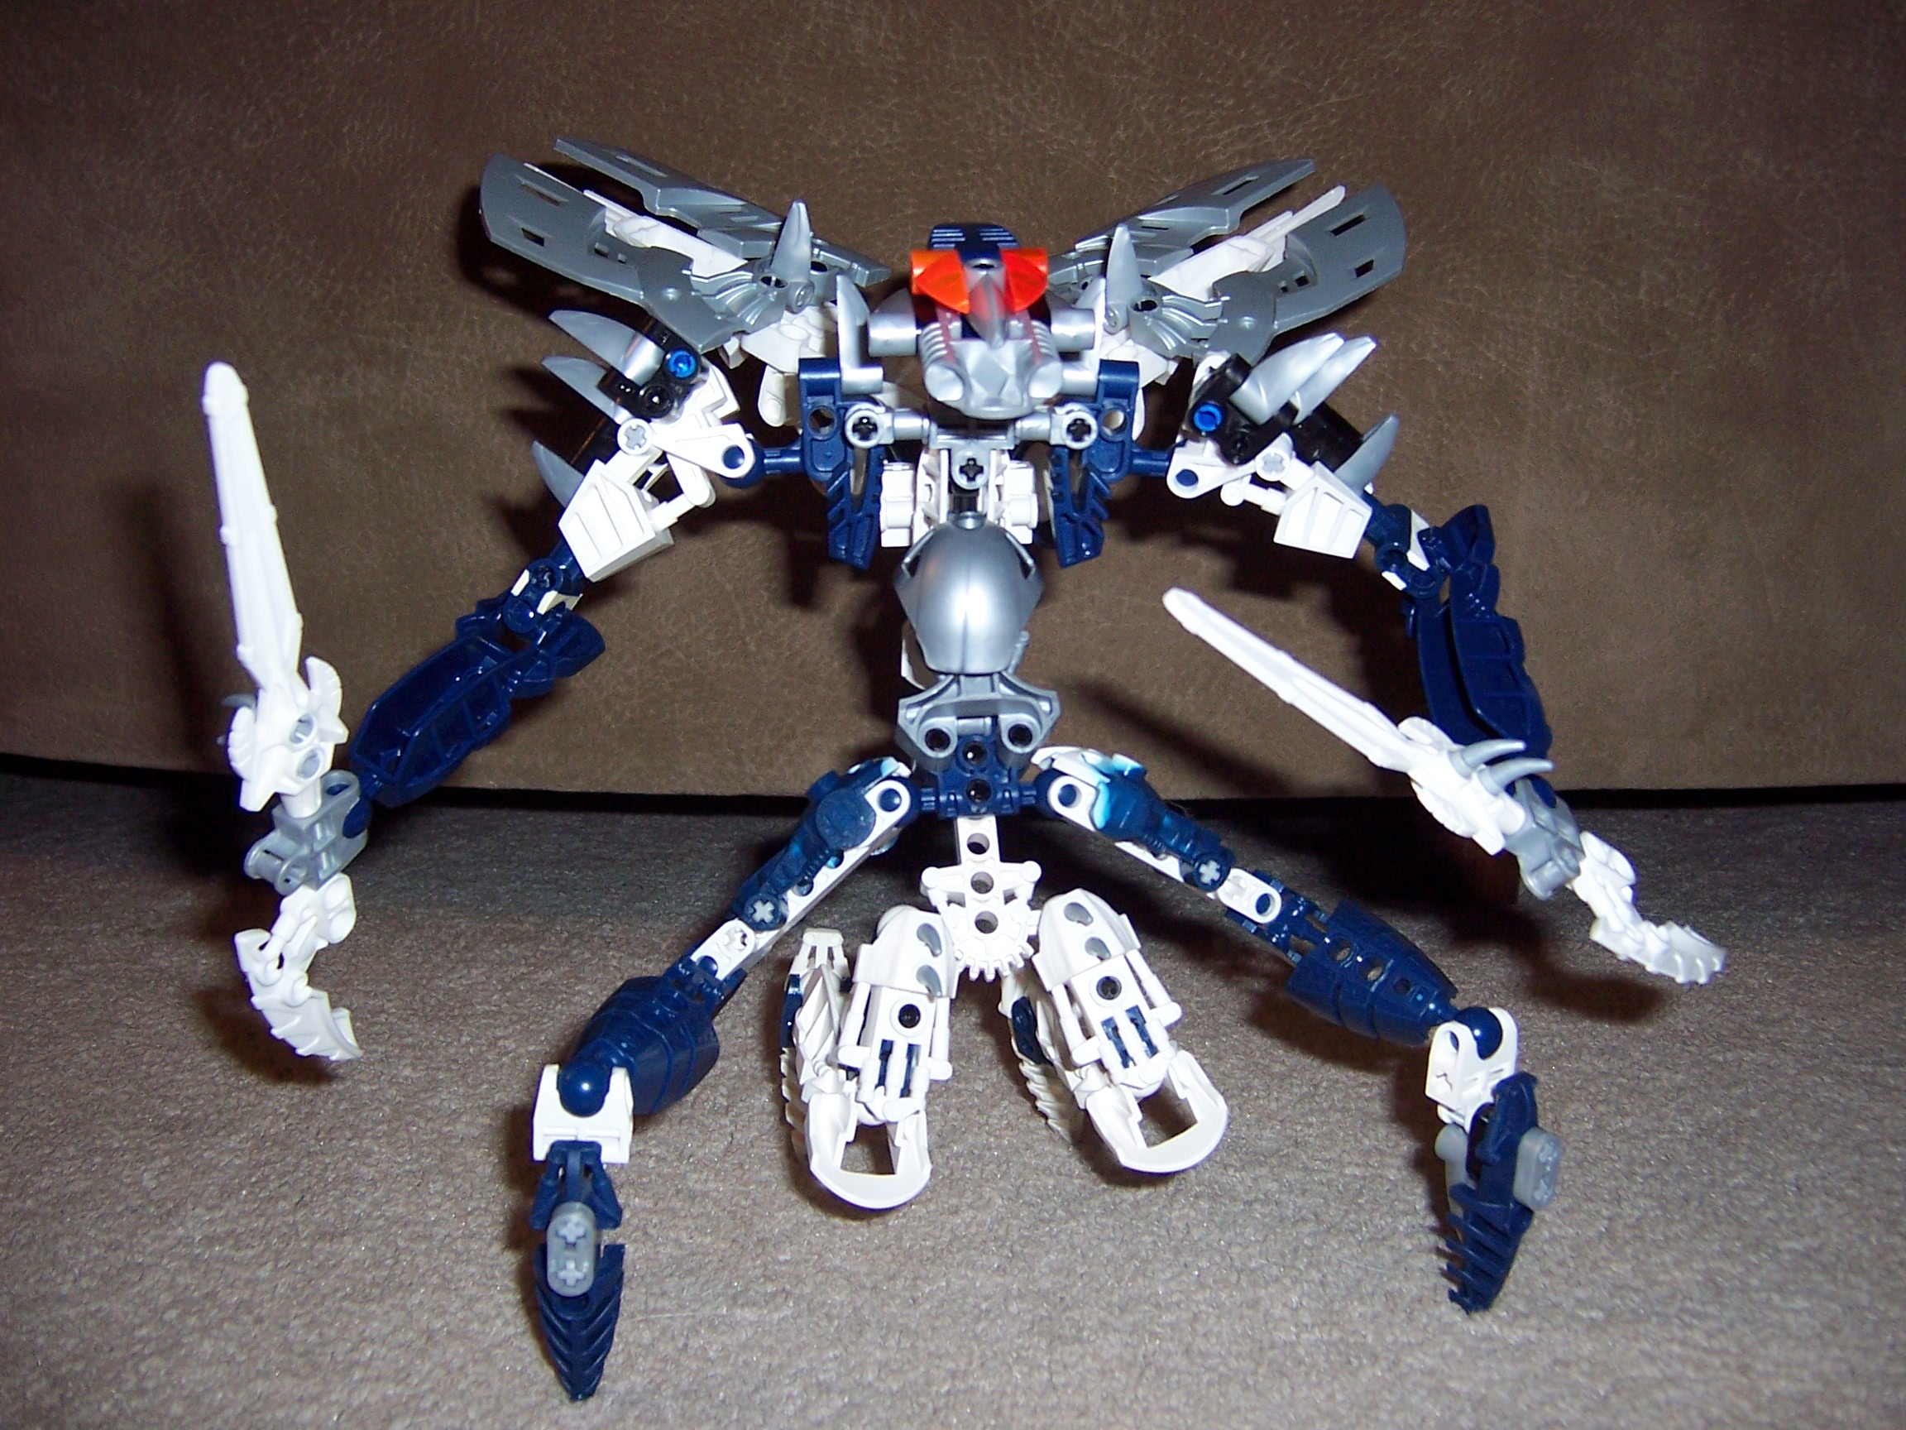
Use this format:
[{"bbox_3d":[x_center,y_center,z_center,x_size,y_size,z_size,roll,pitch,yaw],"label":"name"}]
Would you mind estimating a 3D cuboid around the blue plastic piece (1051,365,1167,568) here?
[{"bbox_3d":[0.029,-0.048,0.343,0.022,0.040,0.012,0,14,0],"label":"blue plastic piece"}]

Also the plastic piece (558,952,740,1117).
[{"bbox_3d":[-0.054,0.057,0.325,0.021,0.017,0.054,17,26,15],"label":"plastic piece"}]

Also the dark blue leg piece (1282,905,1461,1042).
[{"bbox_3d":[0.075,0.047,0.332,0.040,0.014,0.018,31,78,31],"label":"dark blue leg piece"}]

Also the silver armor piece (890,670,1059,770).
[{"bbox_3d":[0.005,0.002,0.354,0.032,0.019,0.012,-2,-16,0],"label":"silver armor piece"}]

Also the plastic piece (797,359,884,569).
[{"bbox_3d":[-0.021,-0.047,0.343,0.017,0.040,0.012,0,14,0],"label":"plastic piece"}]

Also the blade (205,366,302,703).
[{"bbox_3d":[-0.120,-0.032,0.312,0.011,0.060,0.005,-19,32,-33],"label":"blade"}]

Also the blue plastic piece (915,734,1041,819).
[{"bbox_3d":[0.005,0.012,0.357,0.025,0.017,0.010,-2,-12,0],"label":"blue plastic piece"}]

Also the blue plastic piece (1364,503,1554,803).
[{"bbox_3d":[0.098,-0.012,0.345,0.025,0.053,0.019,-20,0,22],"label":"blue plastic piece"}]

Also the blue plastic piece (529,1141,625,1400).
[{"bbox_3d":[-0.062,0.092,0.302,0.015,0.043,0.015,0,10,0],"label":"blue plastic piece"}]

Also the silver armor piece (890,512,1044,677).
[{"bbox_3d":[0.003,-0.022,0.340,0.028,0.030,0.016,0,14,0],"label":"silver armor piece"}]

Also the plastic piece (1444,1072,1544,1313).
[{"bbox_3d":[0.104,0.091,0.348,0.015,0.046,0.013,2,10,-34],"label":"plastic piece"}]

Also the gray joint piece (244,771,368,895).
[{"bbox_3d":[-0.119,0.022,0.335,0.013,0.017,0.022,14,32,26],"label":"gray joint piece"}]

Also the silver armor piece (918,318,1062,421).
[{"bbox_3d":[0.007,-0.064,0.333,0.026,0.016,0.020,-2,20,-4],"label":"silver armor piece"}]

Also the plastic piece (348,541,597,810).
[{"bbox_3d":[-0.088,-0.006,0.338,0.018,0.015,0.064,21,68,41],"label":"plastic piece"}]

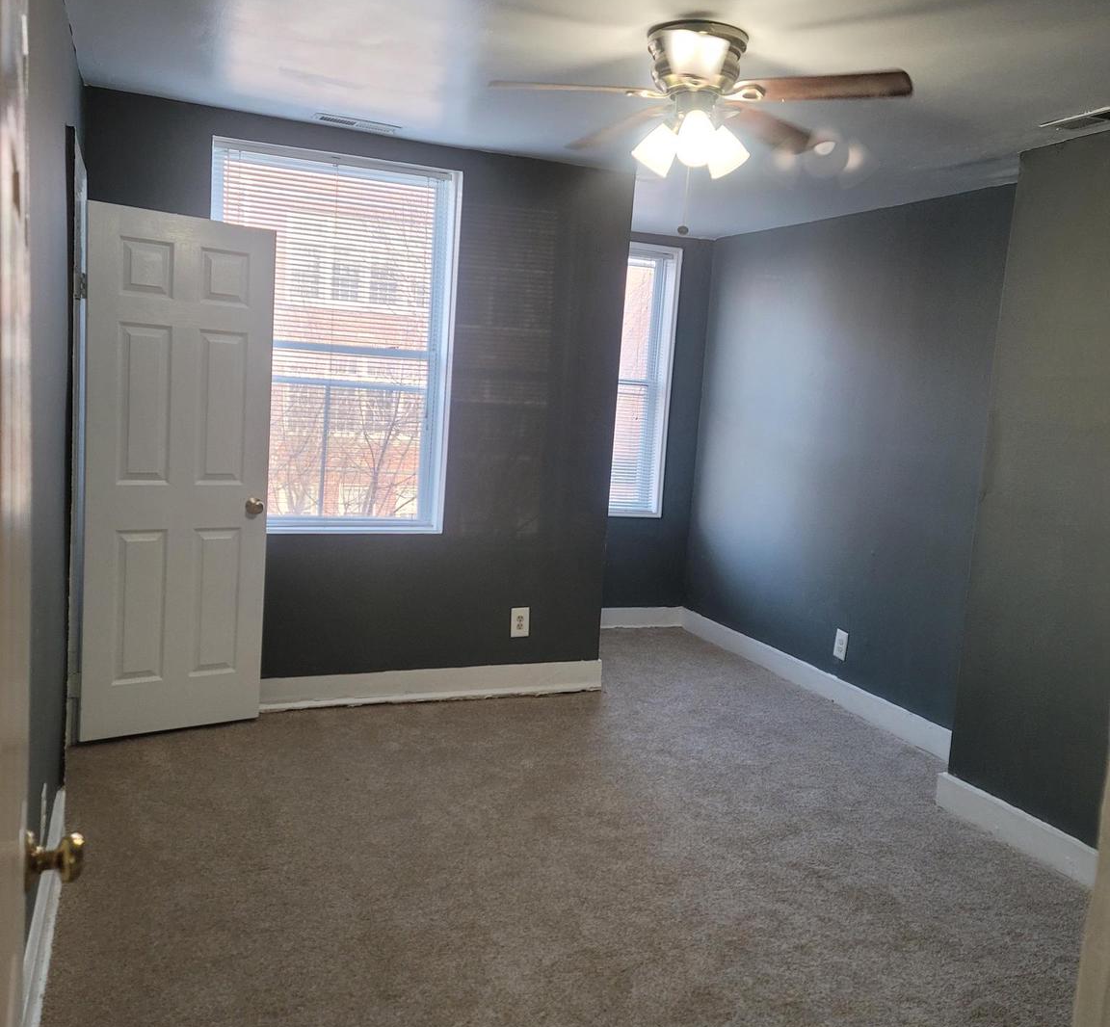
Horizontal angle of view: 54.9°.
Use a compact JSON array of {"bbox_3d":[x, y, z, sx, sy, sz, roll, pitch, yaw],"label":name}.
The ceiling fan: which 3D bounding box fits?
[{"bbox_3d":[0.352,-1.061,2.745,1.100,0.370,1.070,4,7,5],"label":"ceiling fan"}]

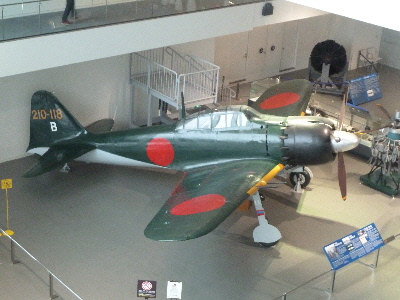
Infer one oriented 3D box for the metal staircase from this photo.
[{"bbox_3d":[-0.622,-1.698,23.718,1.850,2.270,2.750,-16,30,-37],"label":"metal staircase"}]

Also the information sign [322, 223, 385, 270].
[{"bbox_3d":[3.328,2.058,16.608,1.748,0.539,0.070,-18,-14,-37],"label":"information sign"}]

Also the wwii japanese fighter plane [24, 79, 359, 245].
[{"bbox_3d":[-0.509,-0.257,19.679,8.914,2.977,10.997,10,24,16],"label":"wwii japanese fighter plane"}]

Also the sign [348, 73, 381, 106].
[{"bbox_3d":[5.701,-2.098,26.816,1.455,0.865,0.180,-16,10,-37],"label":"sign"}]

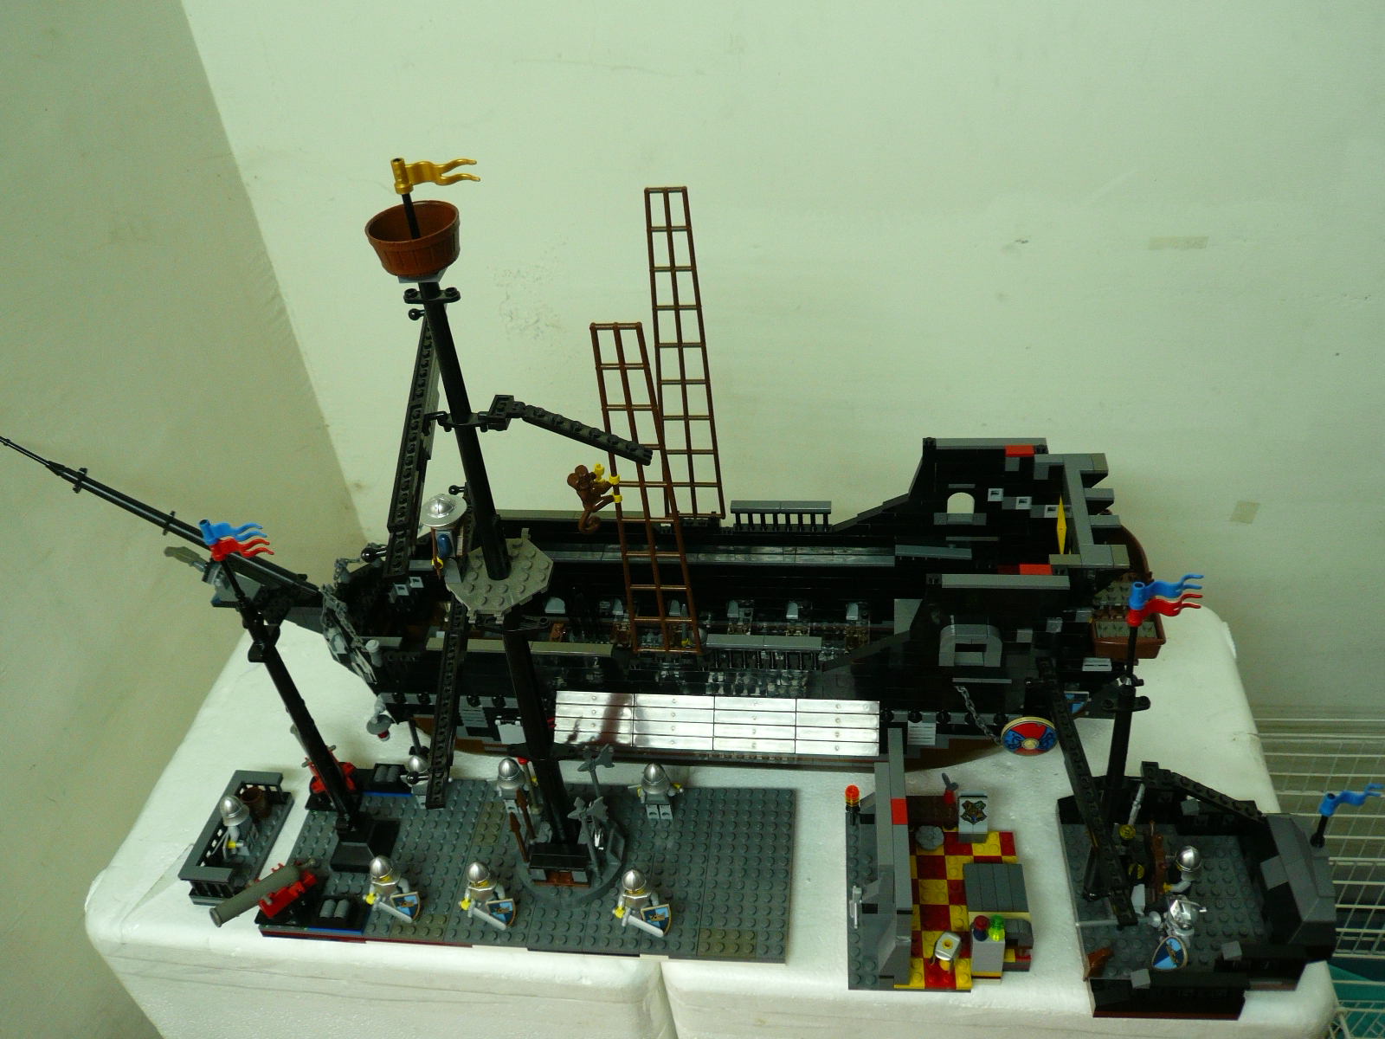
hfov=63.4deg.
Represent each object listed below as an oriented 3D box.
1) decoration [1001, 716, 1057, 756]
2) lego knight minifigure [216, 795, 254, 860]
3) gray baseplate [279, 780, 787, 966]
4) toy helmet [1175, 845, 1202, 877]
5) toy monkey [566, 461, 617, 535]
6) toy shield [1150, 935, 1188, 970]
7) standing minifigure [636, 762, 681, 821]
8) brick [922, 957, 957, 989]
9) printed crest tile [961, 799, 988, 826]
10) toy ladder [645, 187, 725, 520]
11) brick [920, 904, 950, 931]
[{"bbox_3d":[0.191,0.123,0.634,0.033,0.033,0.006,-1,38,7],"label":"decoration"},{"bbox_3d":[-0.275,0.184,0.678,0.019,0.044,0.024,5,39,14],"label":"lego knight minifigure"},{"bbox_3d":[-0.094,0.204,0.667,0.304,0.009,0.112,0,38,8],"label":"gray baseplate"},{"bbox_3d":[0.261,0.180,0.590,0.015,0.013,0.015,14,44,29],"label":"toy helmet"},{"bbox_3d":[-0.053,-0.011,0.598,0.026,0.036,0.020,22,46,31],"label":"toy monkey"},{"bbox_3d":[0.245,0.223,0.576,0.017,0.004,0.018,-19,64,15],"label":"toy shield"},{"bbox_3d":[-0.020,0.162,0.673,0.025,0.043,0.018,0,38,8],"label":"standing minifigure"},{"bbox_3d":[0.131,0.240,0.592,0.016,0.005,0.016,-2,38,9],"label":"brick"},{"bbox_3d":[0.161,0.167,0.639,0.015,0.017,0.003,-2,18,9],"label":"printed crest tile"},{"bbox_3d":[-0.007,-0.095,0.683,0.040,0.209,0.004,-1,27,8],"label":"toy ladder"},{"bbox_3d":[0.134,0.220,0.617,0.016,0.005,0.016,-2,38,9],"label":"brick"}]

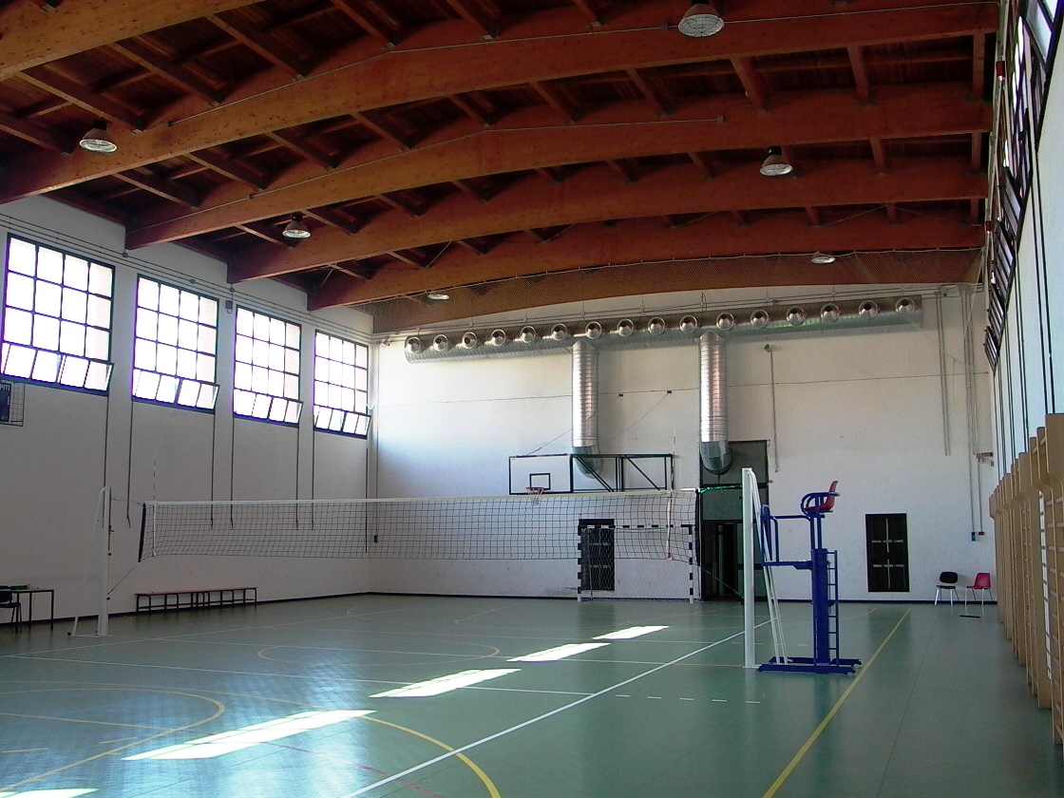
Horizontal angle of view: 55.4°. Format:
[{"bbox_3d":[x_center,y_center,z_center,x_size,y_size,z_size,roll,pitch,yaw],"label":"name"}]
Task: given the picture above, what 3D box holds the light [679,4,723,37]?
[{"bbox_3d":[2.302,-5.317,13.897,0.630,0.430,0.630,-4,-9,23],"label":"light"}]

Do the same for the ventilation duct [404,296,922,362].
[{"bbox_3d":[3.093,-1.923,29.204,15.300,0.900,1.000,-4,-9,23],"label":"ventilation duct"}]

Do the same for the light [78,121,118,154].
[{"bbox_3d":[-7.658,-4.700,17.973,0.620,0.520,0.620,-4,-9,23],"label":"light"}]

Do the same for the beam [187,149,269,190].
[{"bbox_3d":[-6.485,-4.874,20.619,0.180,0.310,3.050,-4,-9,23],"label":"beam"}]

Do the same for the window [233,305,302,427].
[{"bbox_3d":[-7.349,-0.849,28.341,0.150,3.010,2.930,-4,-9,22],"label":"window"}]

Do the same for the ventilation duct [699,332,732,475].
[{"bbox_3d":[5.088,0.155,28.233,0.800,3.950,0.950,-4,-9,23],"label":"ventilation duct"}]

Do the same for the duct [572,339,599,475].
[{"bbox_3d":[1.602,0.316,29.863,0.780,4.050,0.860,-3,-9,21],"label":"duct"}]

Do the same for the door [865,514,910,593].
[{"bbox_3d":[9.347,4.056,26.681,1.050,2.060,0.090,-3,-9,21],"label":"door"}]

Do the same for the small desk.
[{"bbox_3d":[-9.378,3.905,18.734,0.660,0.750,0.810,-4,-9,23],"label":"small desk"}]

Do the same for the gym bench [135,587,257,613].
[{"bbox_3d":[-8.109,4.951,24.903,0.380,0.450,4.000,-4,-9,22],"label":"gym bench"}]

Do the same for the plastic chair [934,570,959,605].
[{"bbox_3d":[10.394,4.769,25.425,0.500,0.820,0.520,-8,-11,44],"label":"plastic chair"}]

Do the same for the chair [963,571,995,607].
[{"bbox_3d":[10.968,4.696,24.886,0.520,0.800,0.500,5,-9,-31],"label":"chair"}]

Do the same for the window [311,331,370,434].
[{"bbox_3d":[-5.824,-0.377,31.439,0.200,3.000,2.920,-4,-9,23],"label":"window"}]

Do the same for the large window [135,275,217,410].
[{"bbox_3d":[-8.722,-1.301,25.005,0.150,3.010,2.930,-4,-9,22],"label":"large window"}]

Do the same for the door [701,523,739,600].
[{"bbox_3d":[5.246,4.522,28.311,1.100,2.200,0.100,-3,-9,21],"label":"door"}]

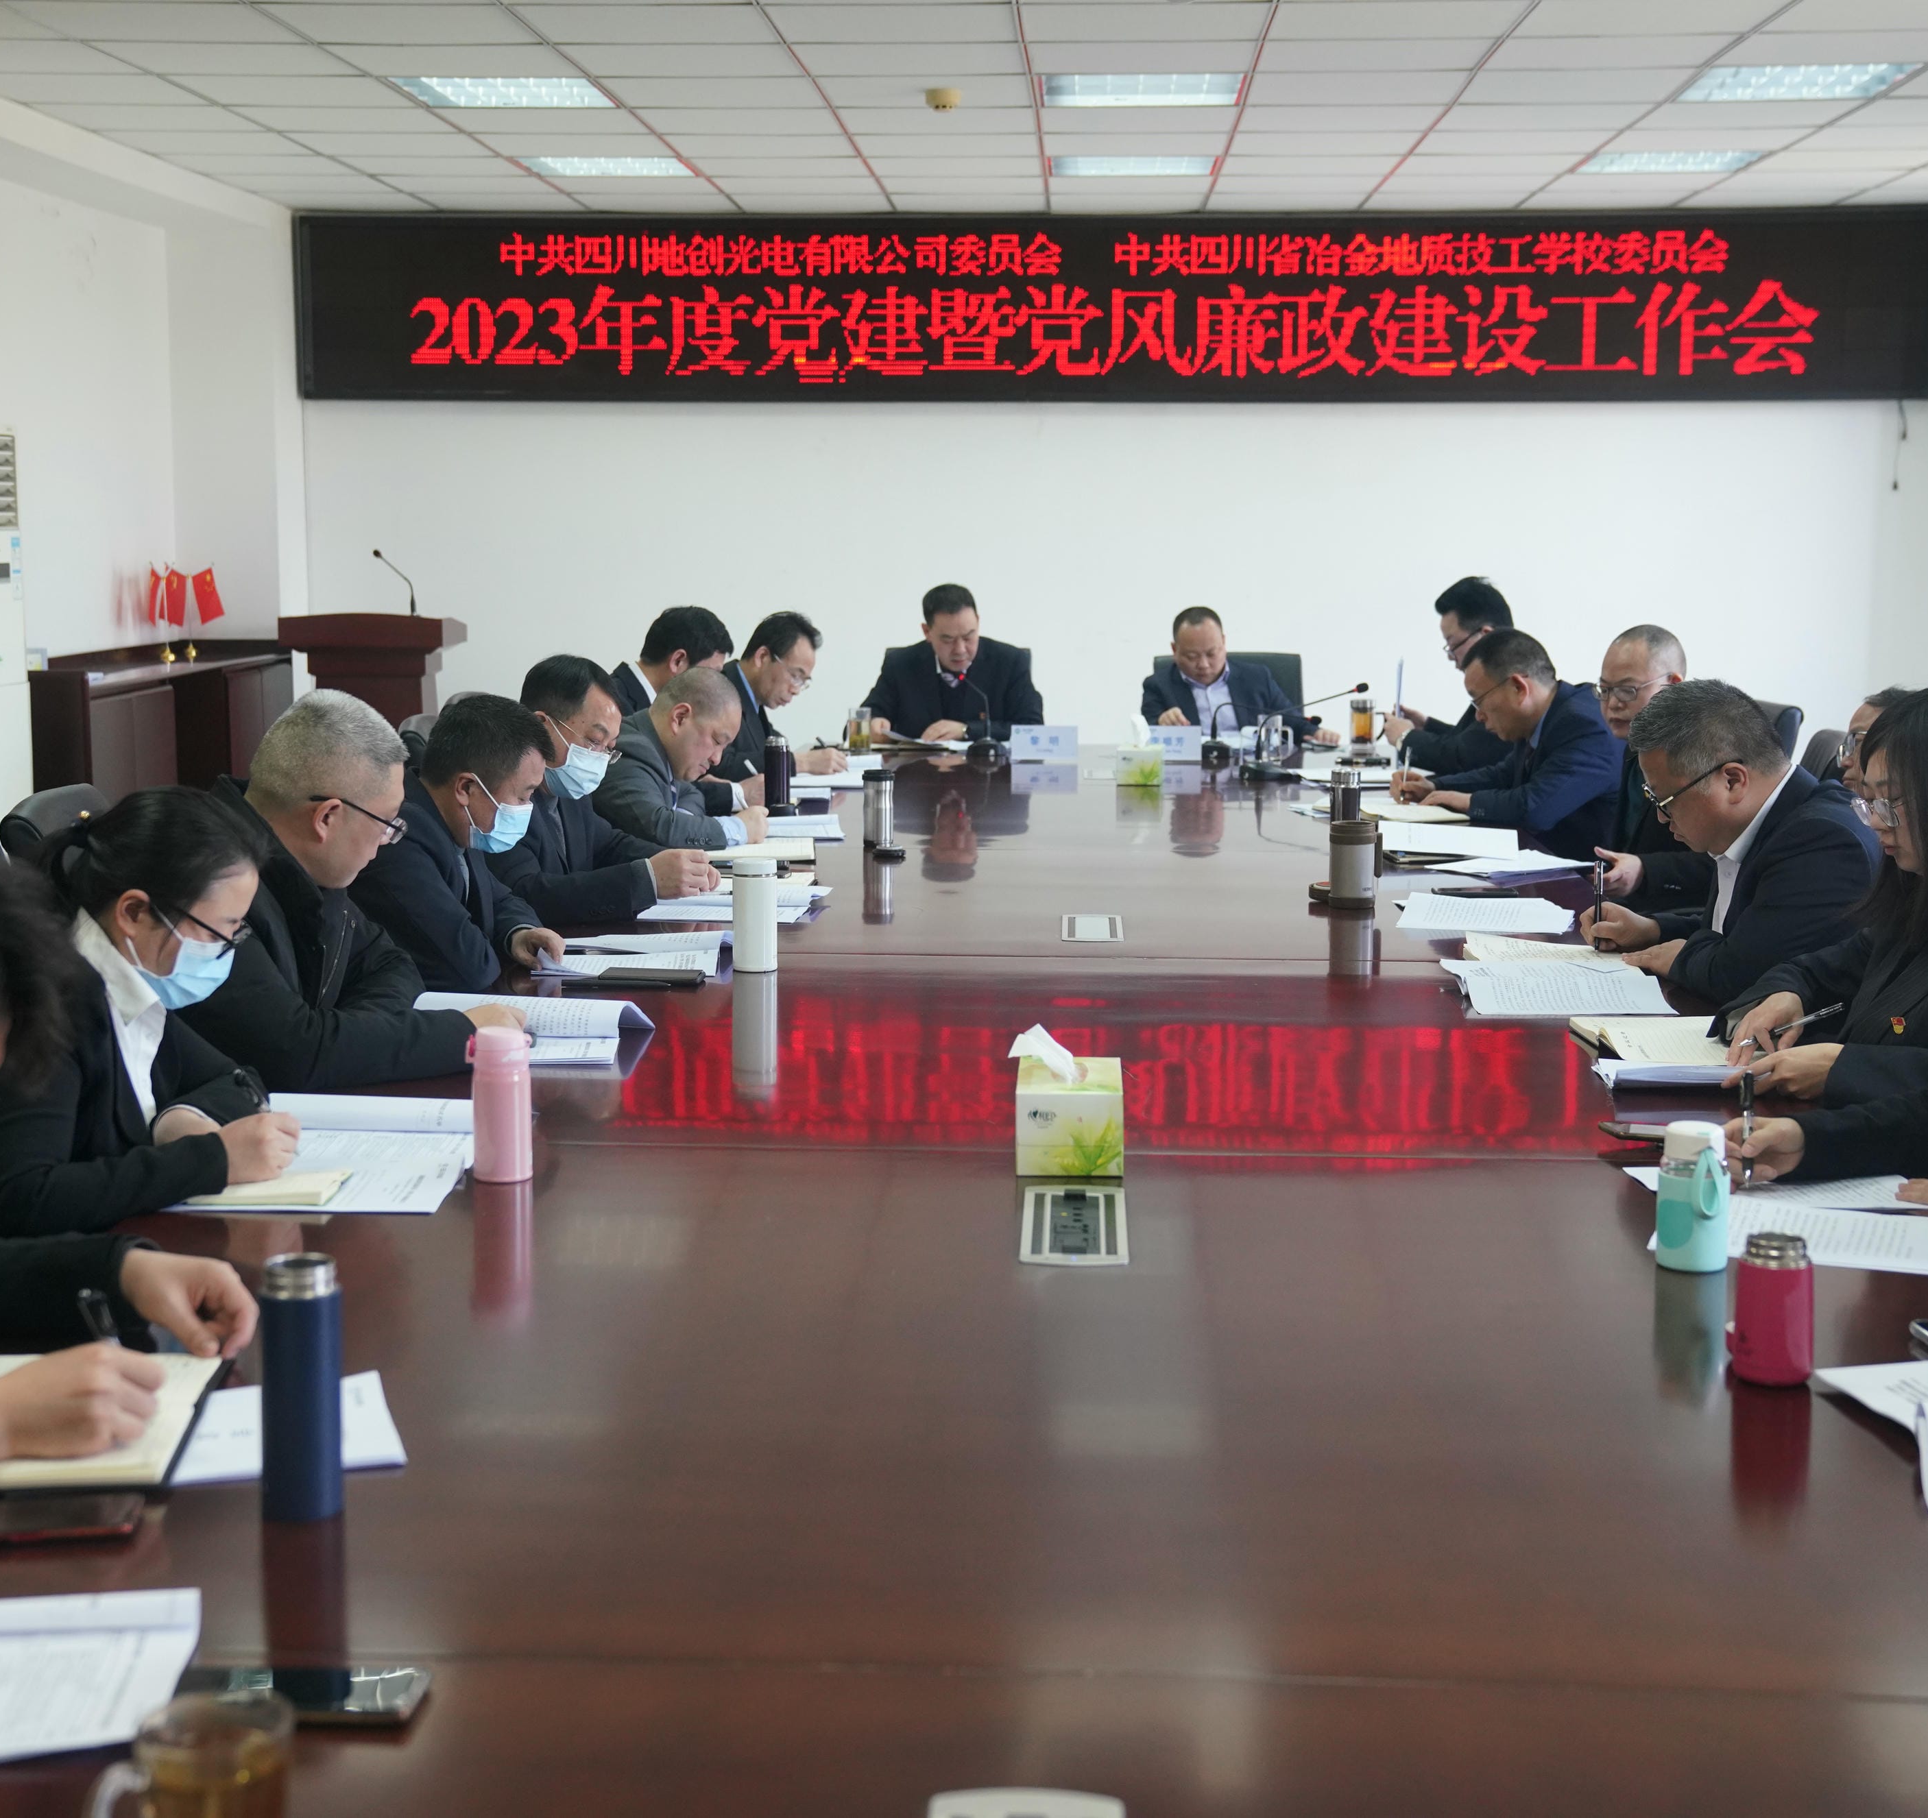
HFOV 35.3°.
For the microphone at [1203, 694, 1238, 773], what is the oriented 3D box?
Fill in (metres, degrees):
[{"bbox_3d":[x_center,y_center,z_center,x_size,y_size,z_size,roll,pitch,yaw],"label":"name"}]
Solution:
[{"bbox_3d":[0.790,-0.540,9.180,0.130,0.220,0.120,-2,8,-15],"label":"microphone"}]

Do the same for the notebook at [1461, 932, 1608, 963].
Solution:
[{"bbox_3d":[0.941,0.078,4.898,0.240,0.022,0.320,2,8,10],"label":"notebook"}]

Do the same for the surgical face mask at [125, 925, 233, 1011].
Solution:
[{"bbox_3d":[-0.910,0.069,3.534,0.108,0.102,0.138,33,9,0],"label":"surgical face mask"}]

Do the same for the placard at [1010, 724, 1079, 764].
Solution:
[{"bbox_3d":[0.247,-0.503,9.174,0.202,0.104,0.070,0,7,3],"label":"placard"}]

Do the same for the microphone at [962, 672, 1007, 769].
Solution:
[{"bbox_3d":[0.031,-0.609,9.458,0.115,0.245,0.300,-2,8,-15],"label":"microphone"}]

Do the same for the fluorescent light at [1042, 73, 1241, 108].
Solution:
[{"bbox_3d":[0.485,-2.274,8.289,0.600,0.080,0.600,0,8,2],"label":"fluorescent light"}]

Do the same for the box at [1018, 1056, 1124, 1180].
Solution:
[{"bbox_3d":[0.122,0.236,3.452,0.117,0.092,0.200,0,8,2],"label":"box"}]

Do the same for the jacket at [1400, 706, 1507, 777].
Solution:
[{"bbox_3d":[1.570,-0.460,9.055,0.540,0.580,0.500,1,7,2],"label":"jacket"}]

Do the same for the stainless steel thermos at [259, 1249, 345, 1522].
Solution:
[{"bbox_3d":[-0.485,0.349,2.214,0.060,0.190,0.060,0,8,2],"label":"stainless steel thermos"}]

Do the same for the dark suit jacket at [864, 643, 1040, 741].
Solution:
[{"bbox_3d":[-0.039,-0.598,10.239,0.600,0.600,0.450,1,7,2],"label":"dark suit jacket"}]

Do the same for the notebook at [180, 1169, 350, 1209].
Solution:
[{"bbox_3d":[-0.804,0.302,3.390,0.220,0.018,0.175,1,7,2],"label":"notebook"}]

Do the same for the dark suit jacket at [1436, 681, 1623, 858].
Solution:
[{"bbox_3d":[1.437,-0.290,7.716,0.520,0.580,0.500,0,7,1],"label":"dark suit jacket"}]

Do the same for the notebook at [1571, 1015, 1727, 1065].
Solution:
[{"bbox_3d":[1.022,0.183,4.318,0.260,0.030,0.330,1,7,2],"label":"notebook"}]

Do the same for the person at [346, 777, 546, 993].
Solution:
[{"bbox_3d":[-0.807,0.221,5.191,0.720,1.200,0.560,2,7,11],"label":"person"}]

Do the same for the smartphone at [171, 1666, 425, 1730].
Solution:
[{"bbox_3d":[-0.416,0.487,1.870,0.158,0.009,0.075,0,8,2],"label":"smartphone"}]

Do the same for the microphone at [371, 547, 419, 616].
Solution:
[{"bbox_3d":[-2.123,-1.218,11.320,0.050,0.240,0.210,-7,10,-42],"label":"microphone"}]

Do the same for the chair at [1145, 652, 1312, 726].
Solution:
[{"bbox_3d":[0.894,-0.338,10.208,0.600,1.010,0.640,0,7,-1],"label":"chair"}]

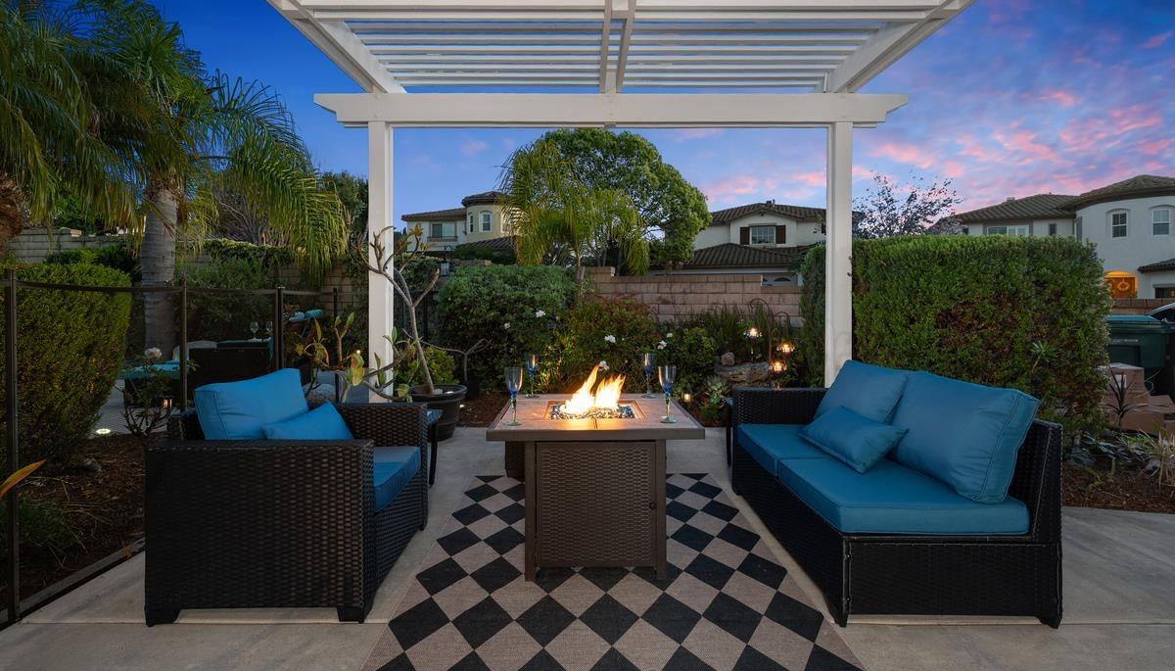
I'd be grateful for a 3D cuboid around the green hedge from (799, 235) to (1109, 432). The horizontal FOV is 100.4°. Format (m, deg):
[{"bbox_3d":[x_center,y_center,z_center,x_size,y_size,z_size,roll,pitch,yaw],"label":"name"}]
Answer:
[{"bbox_3d":[3.060,0.004,4.300,2.100,1.620,0.950,0,3,-2],"label":"green hedge"}]

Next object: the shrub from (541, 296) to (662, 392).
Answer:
[{"bbox_3d":[0.171,0.156,5.500,1.360,1.130,1.000,0,3,0],"label":"shrub"}]

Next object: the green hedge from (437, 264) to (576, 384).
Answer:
[{"bbox_3d":[-0.942,-0.068,6.000,1.700,1.500,1.200,0,3,0],"label":"green hedge"}]

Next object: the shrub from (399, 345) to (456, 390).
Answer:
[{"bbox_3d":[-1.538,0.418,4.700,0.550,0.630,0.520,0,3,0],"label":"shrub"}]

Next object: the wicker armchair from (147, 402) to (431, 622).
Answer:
[{"bbox_3d":[-1.172,0.652,2.098,0.759,0.688,0.770,0,3,-2],"label":"wicker armchair"}]

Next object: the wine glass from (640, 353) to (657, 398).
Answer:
[{"bbox_3d":[0.314,0.205,2.507,0.075,0.225,0.075,0,3,0],"label":"wine glass"}]

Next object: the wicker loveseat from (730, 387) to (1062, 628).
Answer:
[{"bbox_3d":[1.266,0.631,2.325,0.753,0.716,1.173,0,3,-2],"label":"wicker loveseat"}]

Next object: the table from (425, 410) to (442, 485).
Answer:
[{"bbox_3d":[-1.173,0.699,3.094,0.430,0.420,0.410,0,3,-2],"label":"table"}]

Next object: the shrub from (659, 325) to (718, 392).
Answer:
[{"bbox_3d":[1.046,0.292,5.100,0.630,0.820,0.600,0,3,0],"label":"shrub"}]

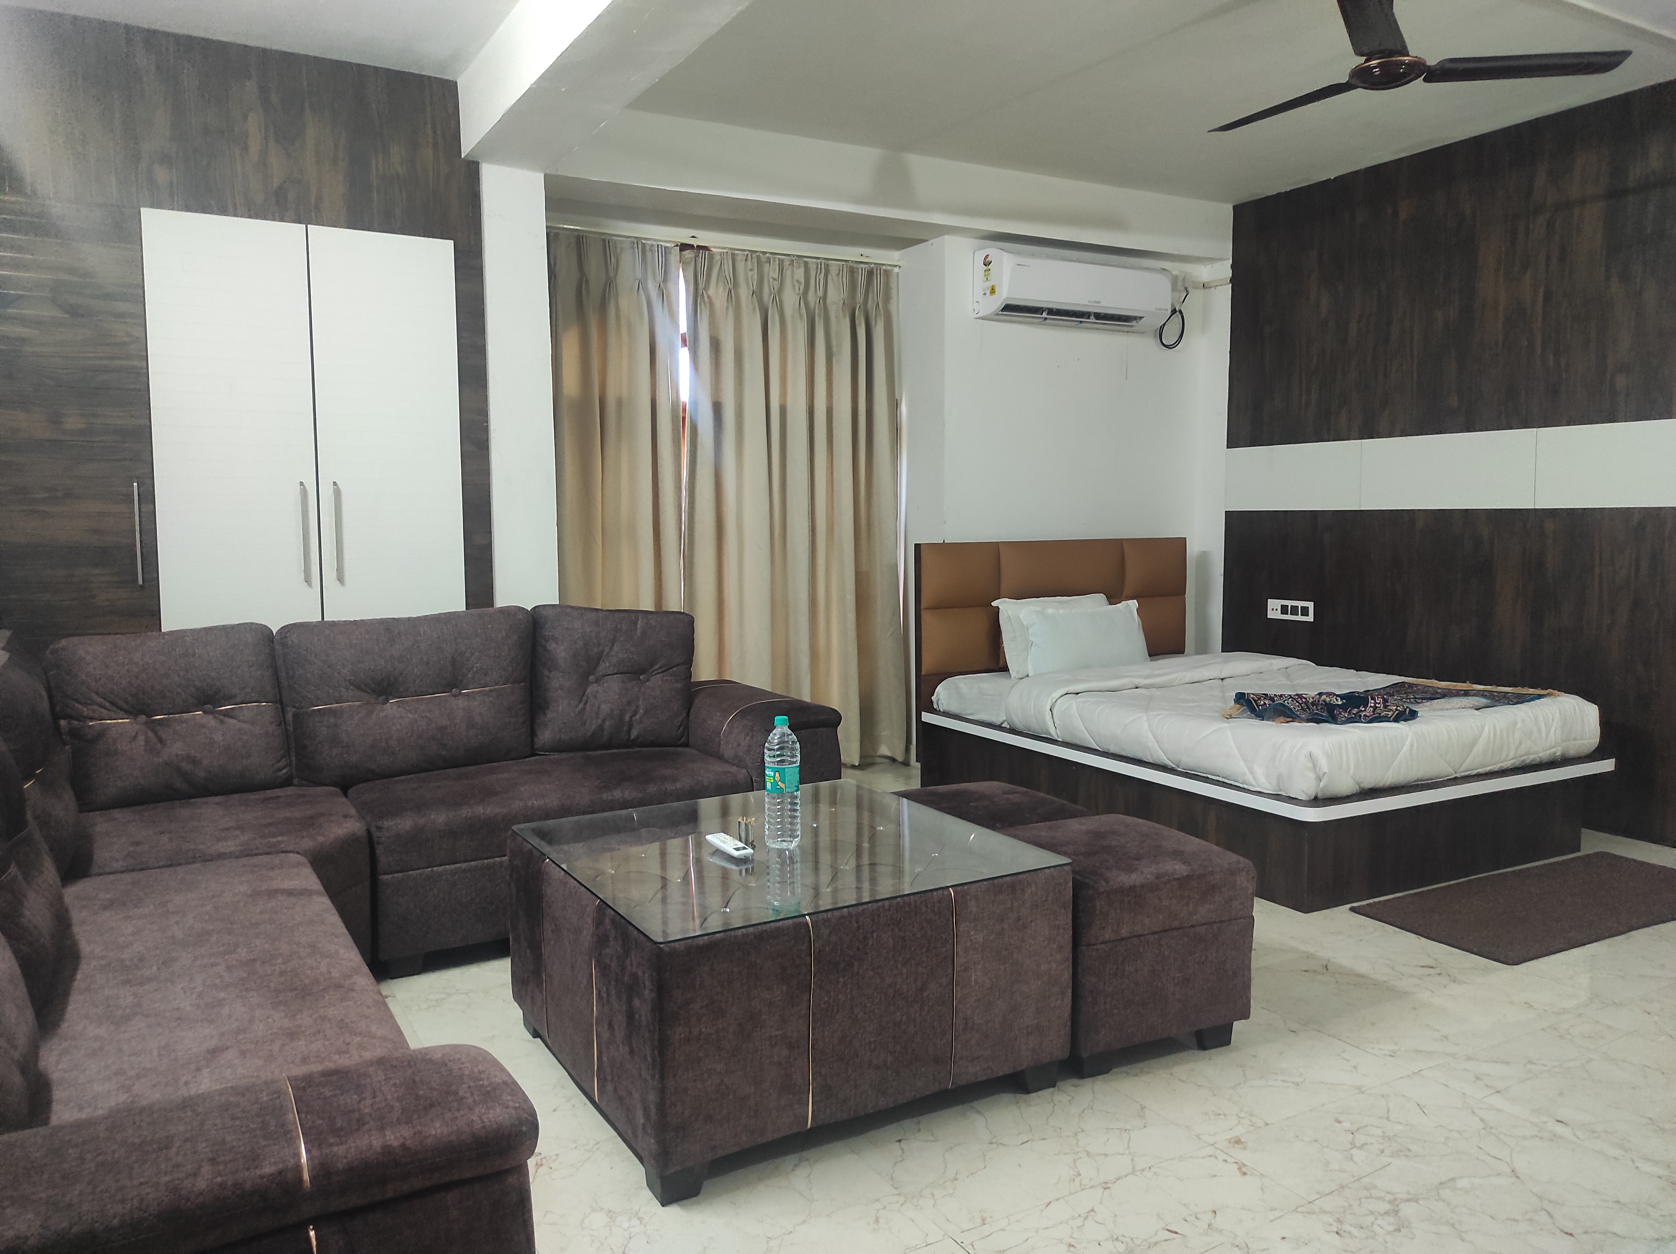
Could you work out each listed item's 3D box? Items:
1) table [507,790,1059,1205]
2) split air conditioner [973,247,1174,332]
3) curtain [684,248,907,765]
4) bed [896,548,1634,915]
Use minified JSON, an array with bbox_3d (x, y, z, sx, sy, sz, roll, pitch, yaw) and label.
[{"bbox_3d":[-0.134,0.699,2.667,0.922,0.459,0.913,-3,6,-30],"label":"table"},{"bbox_3d":[1.082,-1.522,5.494,0.972,0.292,0.216,-3,6,-28],"label":"split air conditioner"},{"bbox_3d":[-0.162,-0.467,5.327,1.071,2.248,0.140,-3,6,-28],"label":"curtain"},{"bbox_3d":[1.504,0.208,4.670,1.515,1.052,2.083,-3,6,-28],"label":"bed"}]

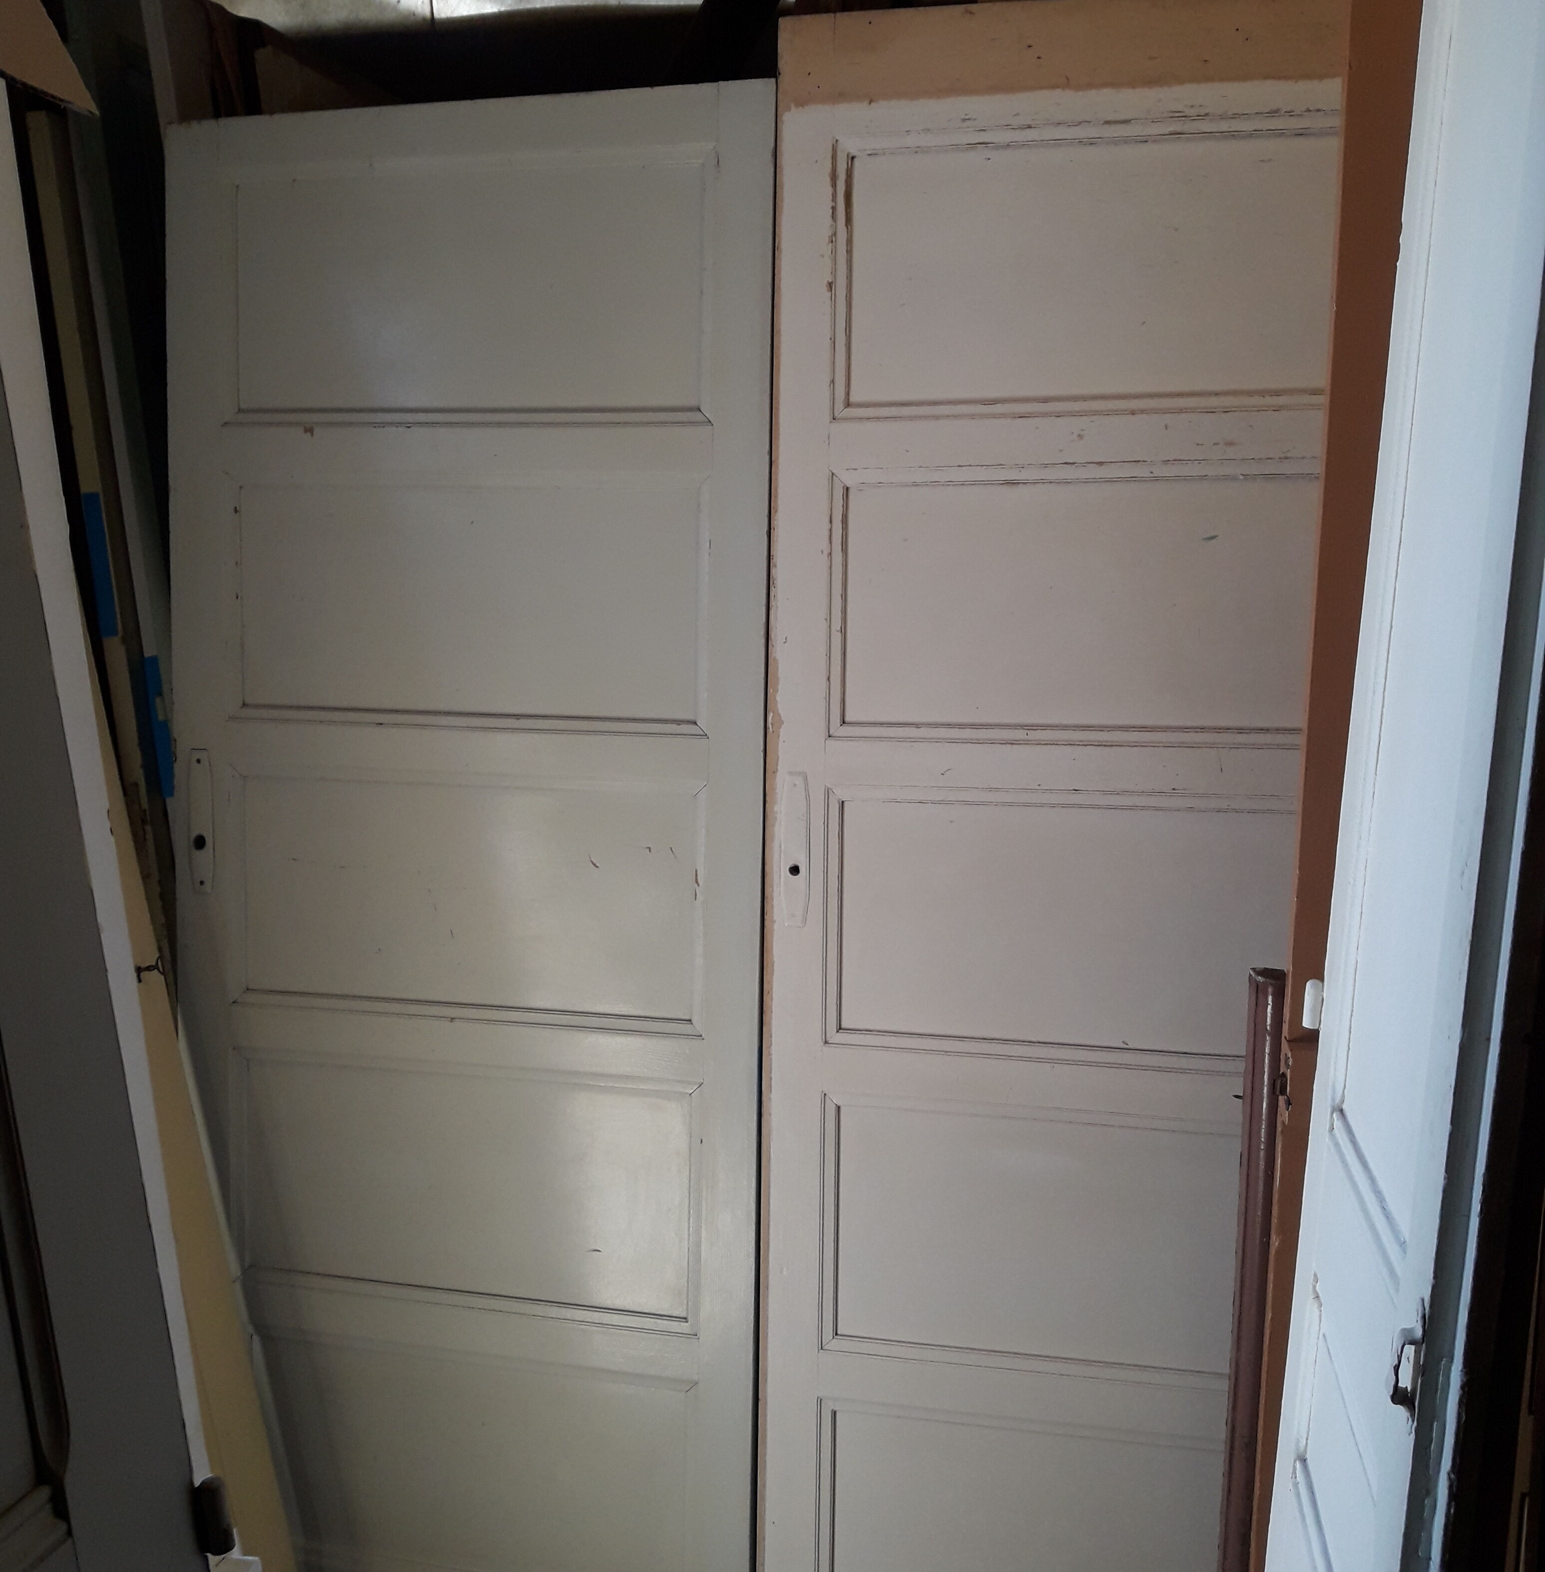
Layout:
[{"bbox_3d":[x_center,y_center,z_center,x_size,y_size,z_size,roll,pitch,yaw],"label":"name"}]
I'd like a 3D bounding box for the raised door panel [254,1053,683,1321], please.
[{"bbox_3d":[-0.411,0.531,2.225,0.638,0.301,0.022,2,6,14],"label":"raised door panel"}]

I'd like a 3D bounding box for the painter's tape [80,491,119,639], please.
[{"bbox_3d":[-0.927,-0.304,2.300,0.025,0.198,0.012,-2,9,14],"label":"painter's tape"}]

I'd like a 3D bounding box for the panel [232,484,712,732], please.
[{"bbox_3d":[-0.397,-0.237,2.152,0.638,0.299,0.022,2,6,14],"label":"panel"}]

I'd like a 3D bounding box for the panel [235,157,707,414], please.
[{"bbox_3d":[-0.390,-0.623,2.115,0.638,0.299,0.022,2,6,14],"label":"panel"}]

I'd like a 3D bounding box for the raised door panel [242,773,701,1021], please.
[{"bbox_3d":[-0.404,0.144,2.188,0.638,0.299,0.022,2,6,14],"label":"raised door panel"}]

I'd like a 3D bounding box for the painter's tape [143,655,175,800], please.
[{"bbox_3d":[-0.880,-0.084,2.400,0.024,0.204,0.012,-3,9,14],"label":"painter's tape"}]

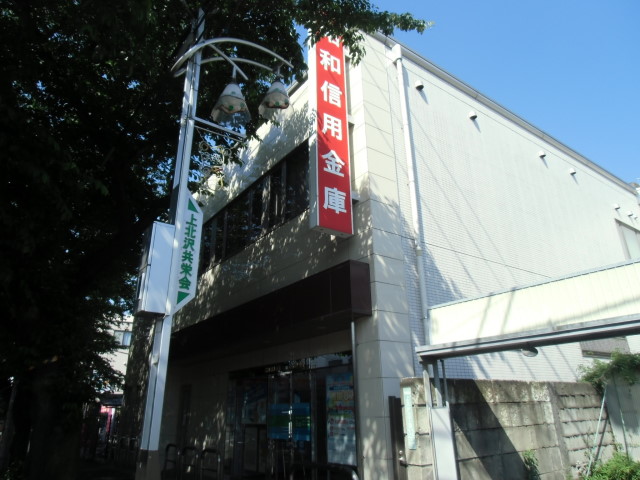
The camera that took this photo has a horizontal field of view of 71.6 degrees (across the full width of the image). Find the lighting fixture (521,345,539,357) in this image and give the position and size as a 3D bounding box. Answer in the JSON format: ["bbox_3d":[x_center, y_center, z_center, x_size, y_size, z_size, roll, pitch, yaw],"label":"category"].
[{"bbox_3d":[2.098,1.107,4.427,0.150,0.120,0.150,13,-25,-34],"label":"lighting fixture"}]

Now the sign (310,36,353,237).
[{"bbox_3d":[0.147,-2.176,7.723,0.700,4.407,0.200,13,-25,-34],"label":"sign"}]

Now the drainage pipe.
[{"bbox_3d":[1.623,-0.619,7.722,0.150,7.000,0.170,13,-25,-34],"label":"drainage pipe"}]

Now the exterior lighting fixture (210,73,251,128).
[{"bbox_3d":[-1.218,-1.989,6.165,0.490,0.640,0.490,-1,-21,0],"label":"exterior lighting fixture"}]

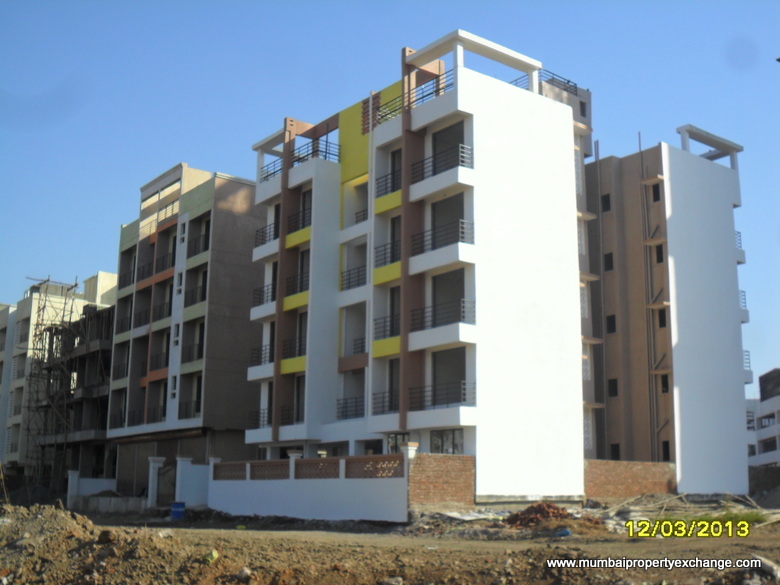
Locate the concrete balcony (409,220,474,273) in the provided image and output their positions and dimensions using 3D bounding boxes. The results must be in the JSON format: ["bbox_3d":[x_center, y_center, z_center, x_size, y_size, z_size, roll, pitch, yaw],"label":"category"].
[{"bbox_3d":[1.973,-1.614,37.596,0.787,1.554,3.009,9,-15,-35],"label":"concrete balcony"}]

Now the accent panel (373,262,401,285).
[{"bbox_3d":[-0.021,-0.798,39.652,0.157,0.708,1.937,9,-15,-35],"label":"accent panel"}]

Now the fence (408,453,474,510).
[{"bbox_3d":[1.711,6.334,33.160,2.929,1.804,0.194,9,-15,-36],"label":"fence"}]

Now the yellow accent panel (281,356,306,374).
[{"bbox_3d":[-4.122,3.179,43.278,0.145,0.611,2.115,9,-15,-36],"label":"yellow accent panel"}]

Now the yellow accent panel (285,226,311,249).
[{"bbox_3d":[-4.025,-2.423,44.398,0.145,0.611,2.095,9,-15,-36],"label":"yellow accent panel"}]

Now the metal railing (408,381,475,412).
[{"bbox_3d":[1.922,3.874,36.459,0.738,0.865,2.980,9,-15,-35],"label":"metal railing"}]

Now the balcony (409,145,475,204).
[{"bbox_3d":[1.990,-4.487,38.219,0.787,1.514,2.970,9,-15,-35],"label":"balcony"}]

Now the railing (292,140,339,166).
[{"bbox_3d":[-3.394,-6.140,45.386,1.339,0.873,2.231,9,-15,-36],"label":"railing"}]

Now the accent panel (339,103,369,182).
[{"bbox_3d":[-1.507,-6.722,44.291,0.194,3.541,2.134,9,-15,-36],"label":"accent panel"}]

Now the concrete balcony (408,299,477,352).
[{"bbox_3d":[1.944,1.297,36.982,0.787,1.544,3.009,9,-15,-35],"label":"concrete balcony"}]

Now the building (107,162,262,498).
[{"bbox_3d":[-8.878,2.910,62.064,12.292,19.372,13.619,9,-15,-35],"label":"building"}]

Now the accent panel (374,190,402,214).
[{"bbox_3d":[0.019,-3.668,40.241,0.157,0.688,1.898,9,-15,-35],"label":"accent panel"}]

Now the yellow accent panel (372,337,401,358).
[{"bbox_3d":[-0.062,2.114,38.003,0.145,0.669,1.824,9,-15,-36],"label":"yellow accent panel"}]

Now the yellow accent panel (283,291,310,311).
[{"bbox_3d":[-4.062,0.394,43.819,0.145,0.601,2.124,9,-15,-36],"label":"yellow accent panel"}]

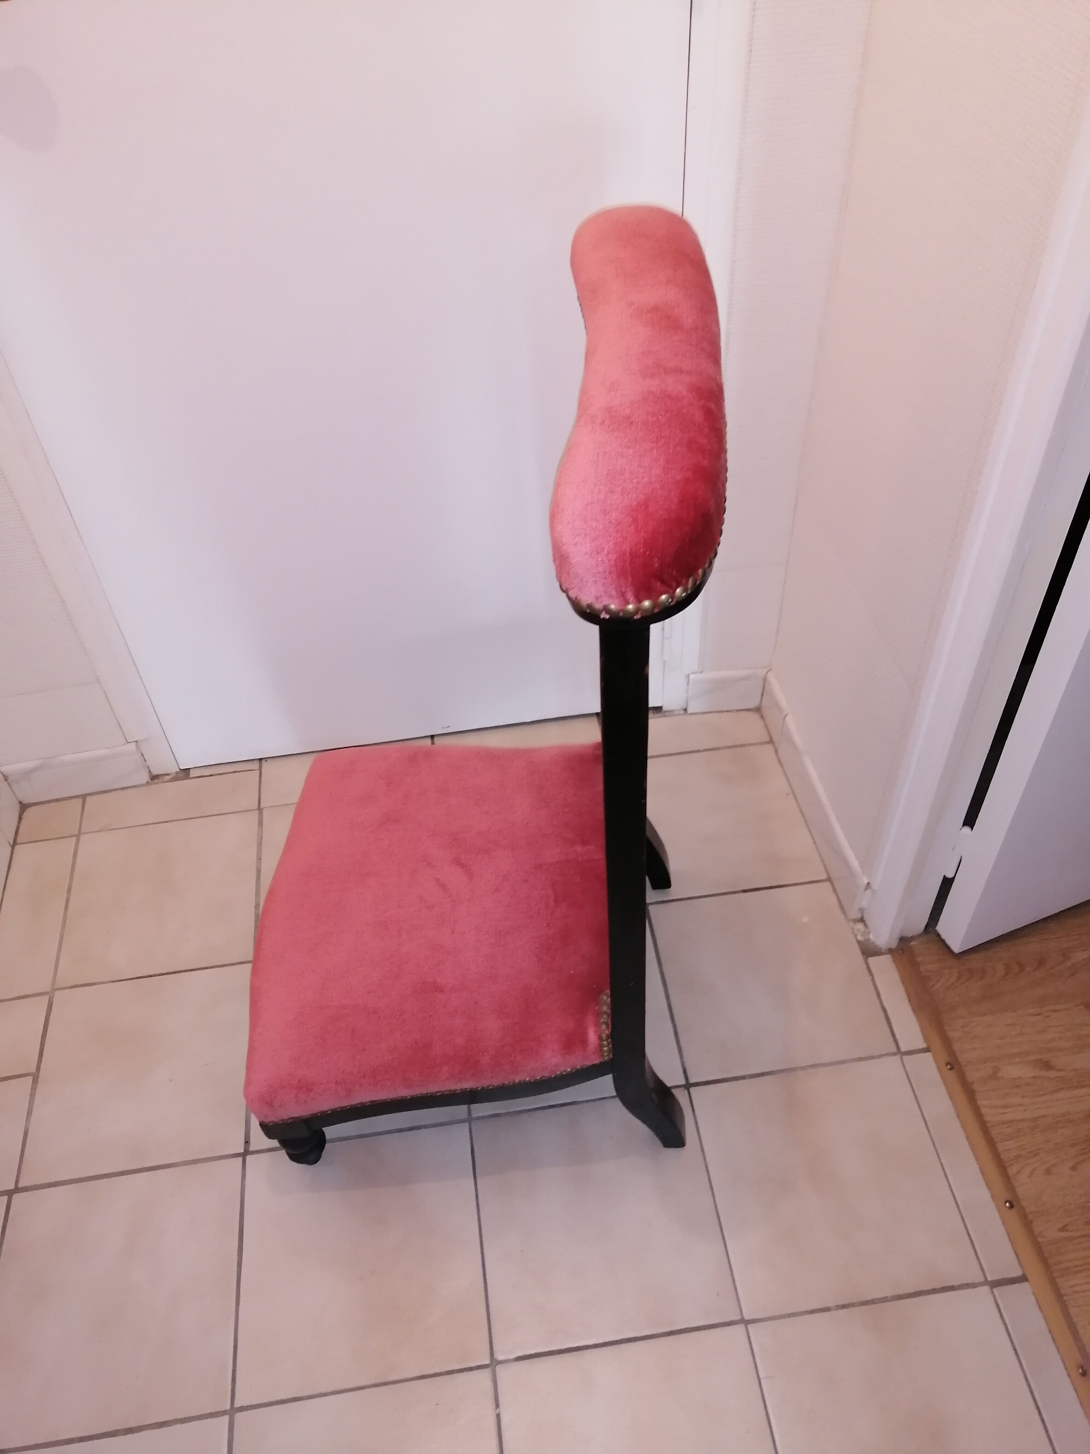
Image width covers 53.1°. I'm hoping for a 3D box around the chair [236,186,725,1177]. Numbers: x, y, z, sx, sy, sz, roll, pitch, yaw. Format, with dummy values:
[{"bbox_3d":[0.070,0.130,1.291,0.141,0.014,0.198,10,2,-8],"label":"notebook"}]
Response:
[{"bbox_3d":[-0.088,0.049,1.030,0.473,0.882,0.430,-2,47,2],"label":"chair"}]

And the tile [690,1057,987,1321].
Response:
[{"bbox_3d":[0.315,0.501,1.210,0.253,0.010,0.252,-7,46,-4],"label":"tile"}]

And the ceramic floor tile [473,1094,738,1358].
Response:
[{"bbox_3d":[0.058,0.530,1.183,0.251,0.010,0.247,-7,47,-4],"label":"ceramic floor tile"}]

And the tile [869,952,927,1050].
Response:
[{"bbox_3d":[0.435,0.344,1.356,0.035,0.010,0.129,-7,46,-4],"label":"tile"}]

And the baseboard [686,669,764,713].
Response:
[{"bbox_3d":[0.272,-0.056,1.653,0.109,0.083,0.011,-7,47,-4],"label":"baseboard"}]

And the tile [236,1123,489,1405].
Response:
[{"bbox_3d":[-0.197,0.564,1.167,0.251,0.010,0.247,-7,47,-4],"label":"tile"}]

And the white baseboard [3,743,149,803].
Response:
[{"bbox_3d":[-0.684,0.066,1.595,0.181,0.083,0.011,-7,47,-4],"label":"white baseboard"}]

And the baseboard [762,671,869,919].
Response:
[{"bbox_3d":[0.368,0.087,1.514,0.011,0.083,0.377,-9,47,-5],"label":"baseboard"}]

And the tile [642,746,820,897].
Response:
[{"bbox_3d":[0.241,0.135,1.567,0.254,0.010,0.252,-7,46,-4],"label":"tile"}]

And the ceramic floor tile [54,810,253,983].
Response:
[{"bbox_3d":[-0.525,0.234,1.508,0.253,0.010,0.256,-7,46,-4],"label":"ceramic floor tile"}]

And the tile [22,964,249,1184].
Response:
[{"bbox_3d":[-0.486,0.418,1.328,0.252,0.010,0.250,-7,46,-4],"label":"tile"}]

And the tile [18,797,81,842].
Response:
[{"bbox_3d":[-0.721,0.139,1.593,0.084,0.010,0.066,-7,47,-4],"label":"tile"}]

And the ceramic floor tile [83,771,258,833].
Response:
[{"bbox_3d":[-0.554,0.114,1.625,0.256,0.010,0.070,-7,46,-4],"label":"ceramic floor tile"}]

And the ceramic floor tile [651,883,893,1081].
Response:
[{"bbox_3d":[0.281,0.319,1.388,0.253,0.010,0.252,-7,46,-4],"label":"ceramic floor tile"}]

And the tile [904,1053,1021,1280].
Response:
[{"bbox_3d":[0.459,0.478,1.209,0.034,0.010,0.247,-7,47,-4],"label":"tile"}]

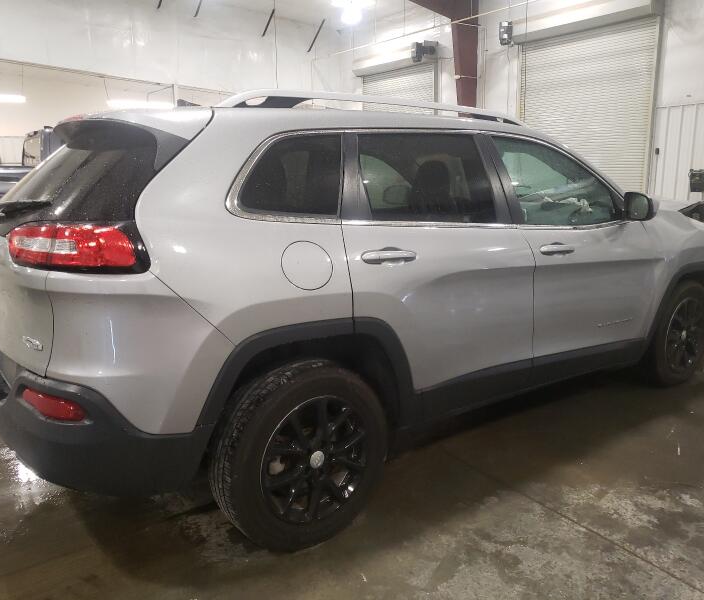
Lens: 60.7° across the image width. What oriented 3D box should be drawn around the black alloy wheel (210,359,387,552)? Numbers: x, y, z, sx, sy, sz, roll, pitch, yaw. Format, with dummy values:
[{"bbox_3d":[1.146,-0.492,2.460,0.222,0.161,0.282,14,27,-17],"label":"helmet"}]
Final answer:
[{"bbox_3d":[-0.181,0.564,2.265,0.695,0.695,0.230,-9,14,-35],"label":"black alloy wheel"}]

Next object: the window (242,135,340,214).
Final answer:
[{"bbox_3d":[-0.208,-0.445,2.127,0.480,0.315,0.045,-10,-10,-31],"label":"window"}]

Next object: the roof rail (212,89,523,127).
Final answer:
[{"bbox_3d":[0.184,-0.803,2.530,1.670,0.090,0.065,-11,15,-35],"label":"roof rail"}]

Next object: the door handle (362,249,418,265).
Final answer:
[{"bbox_3d":[0.143,-0.155,2.237,0.240,0.048,0.050,-5,11,-36],"label":"door handle"}]

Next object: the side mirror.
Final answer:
[{"bbox_3d":[1.415,-0.465,2.982,0.130,0.150,0.190,-8,13,-29],"label":"side mirror"}]

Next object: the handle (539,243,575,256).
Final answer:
[{"bbox_3d":[0.970,-0.238,2.829,0.235,0.048,0.050,-5,11,-36],"label":"handle"}]

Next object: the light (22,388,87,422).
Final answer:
[{"bbox_3d":[-0.903,0.320,1.831,0.235,0.068,0.050,3,12,22],"label":"light"}]

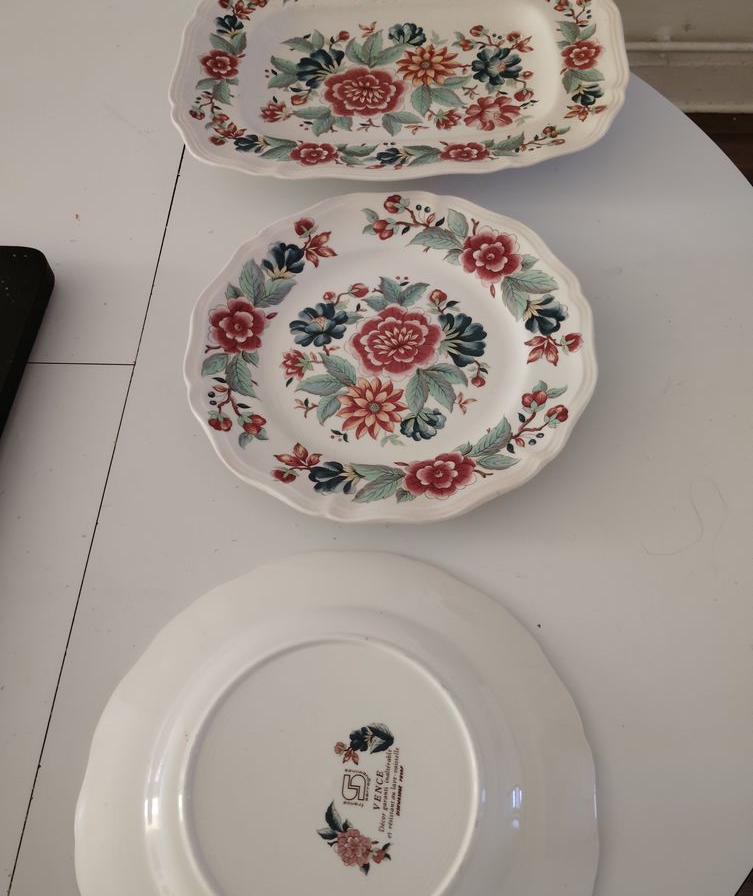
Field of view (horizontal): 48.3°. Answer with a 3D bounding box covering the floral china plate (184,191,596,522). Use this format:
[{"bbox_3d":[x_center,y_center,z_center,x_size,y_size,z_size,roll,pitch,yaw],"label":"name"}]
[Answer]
[{"bbox_3d":[0.009,-0.061,0.510,0.247,0.024,0.247,-2,60,3],"label":"floral china plate"}]

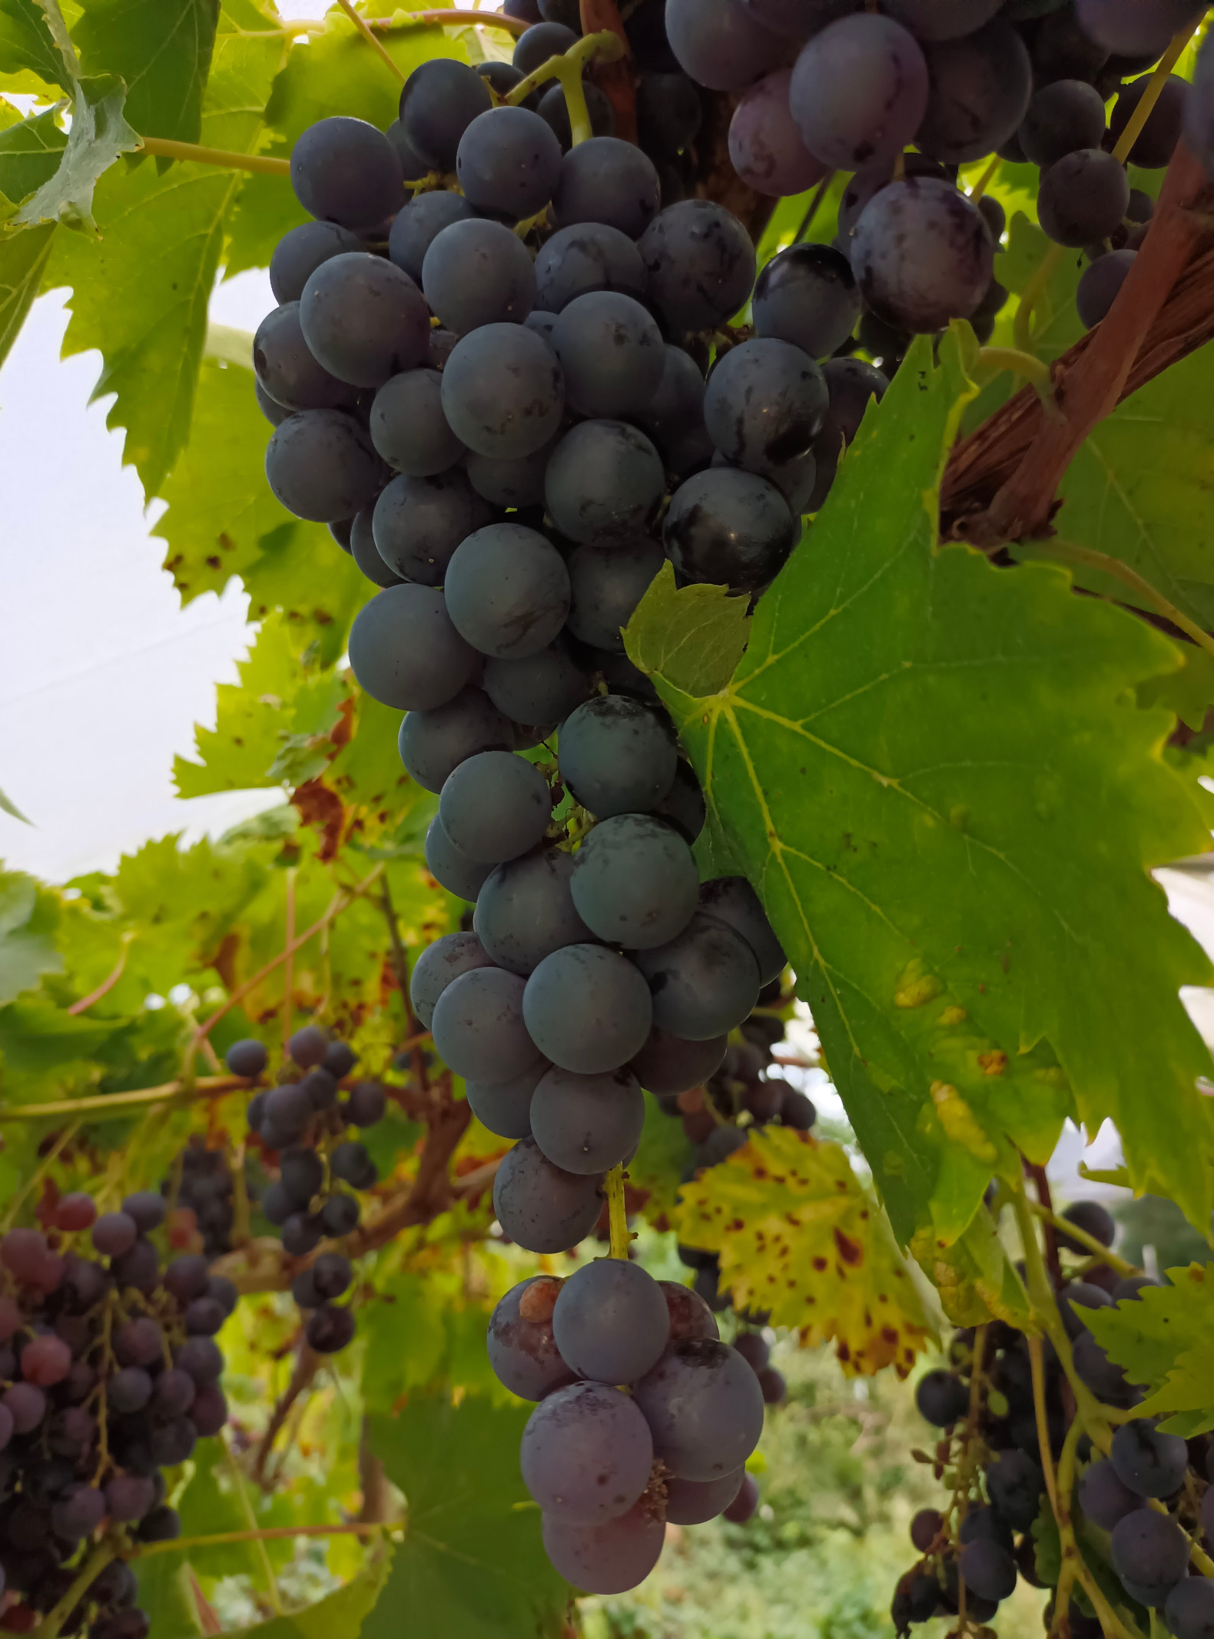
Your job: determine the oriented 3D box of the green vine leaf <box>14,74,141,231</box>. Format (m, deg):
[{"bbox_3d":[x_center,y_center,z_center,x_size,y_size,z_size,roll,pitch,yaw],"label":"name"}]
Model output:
[{"bbox_3d":[-0.118,-0.149,0.265,0.029,0.034,0.017,7,-17,-23],"label":"green vine leaf"}]

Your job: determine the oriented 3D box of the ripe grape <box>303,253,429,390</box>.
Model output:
[{"bbox_3d":[-0.041,-0.084,0.199,0.022,0.022,0.022,0,-18,0],"label":"ripe grape"}]

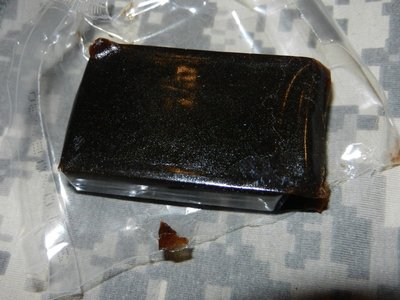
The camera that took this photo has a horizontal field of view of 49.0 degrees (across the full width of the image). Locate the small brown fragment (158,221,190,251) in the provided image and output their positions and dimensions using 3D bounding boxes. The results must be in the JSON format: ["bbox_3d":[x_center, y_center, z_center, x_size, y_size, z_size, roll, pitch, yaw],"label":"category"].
[{"bbox_3d":[-0.007,0.022,0.115,0.007,0.003,0.007,0,71,2],"label":"small brown fragment"}]

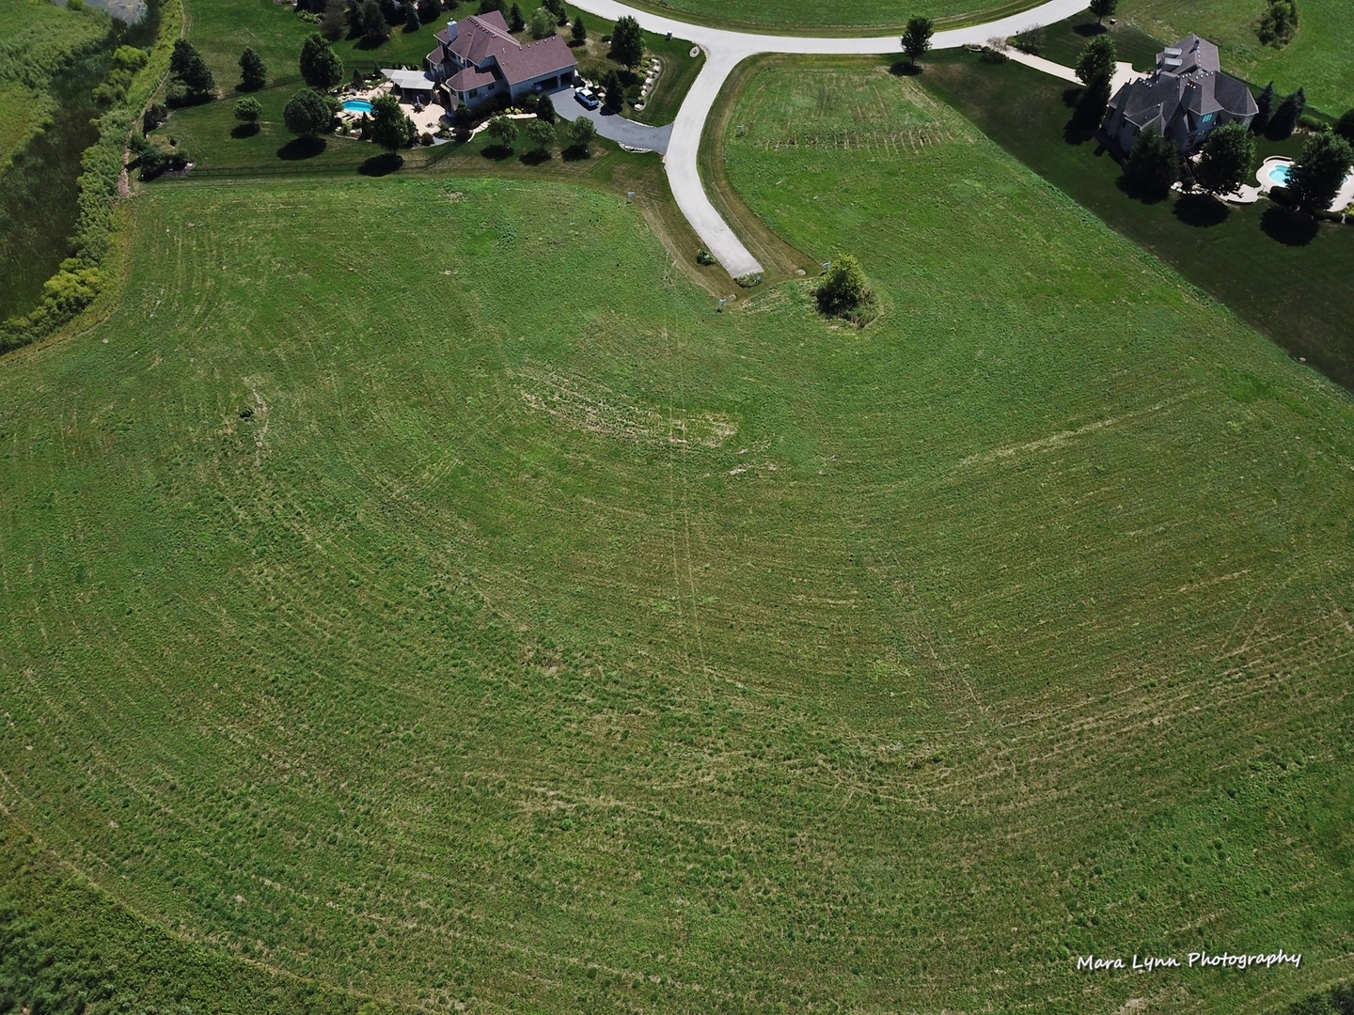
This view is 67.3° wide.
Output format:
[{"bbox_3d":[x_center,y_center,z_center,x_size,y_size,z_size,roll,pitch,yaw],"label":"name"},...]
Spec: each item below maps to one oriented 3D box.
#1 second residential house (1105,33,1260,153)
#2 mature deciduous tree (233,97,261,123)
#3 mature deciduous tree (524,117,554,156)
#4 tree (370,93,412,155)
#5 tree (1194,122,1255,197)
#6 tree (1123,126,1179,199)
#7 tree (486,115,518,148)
[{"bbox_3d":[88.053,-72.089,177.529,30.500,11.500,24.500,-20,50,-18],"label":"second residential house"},{"bbox_3d":[-79.550,-73.650,188.990,4.950,5.140,4.950,0,50,0],"label":"mature deciduous tree"},{"bbox_3d":[-24.410,-66.660,182.480,5.450,6.120,5.450,0,50,0],"label":"mature deciduous tree"},{"bbox_3d":[-50.700,-67.630,179.940,6.460,11.260,6.460,0,50,0],"label":"tree"},{"bbox_3d":[91.590,-58.270,170.900,8.420,13.070,8.420,0,50,0],"label":"tree"},{"bbox_3d":[81.680,-60.090,174.310,7.940,10.190,7.940,0,50,0],"label":"tree"},{"bbox_3d":[-31.180,-67.540,183.360,5.550,5.900,5.550,0,50,0],"label":"tree"}]

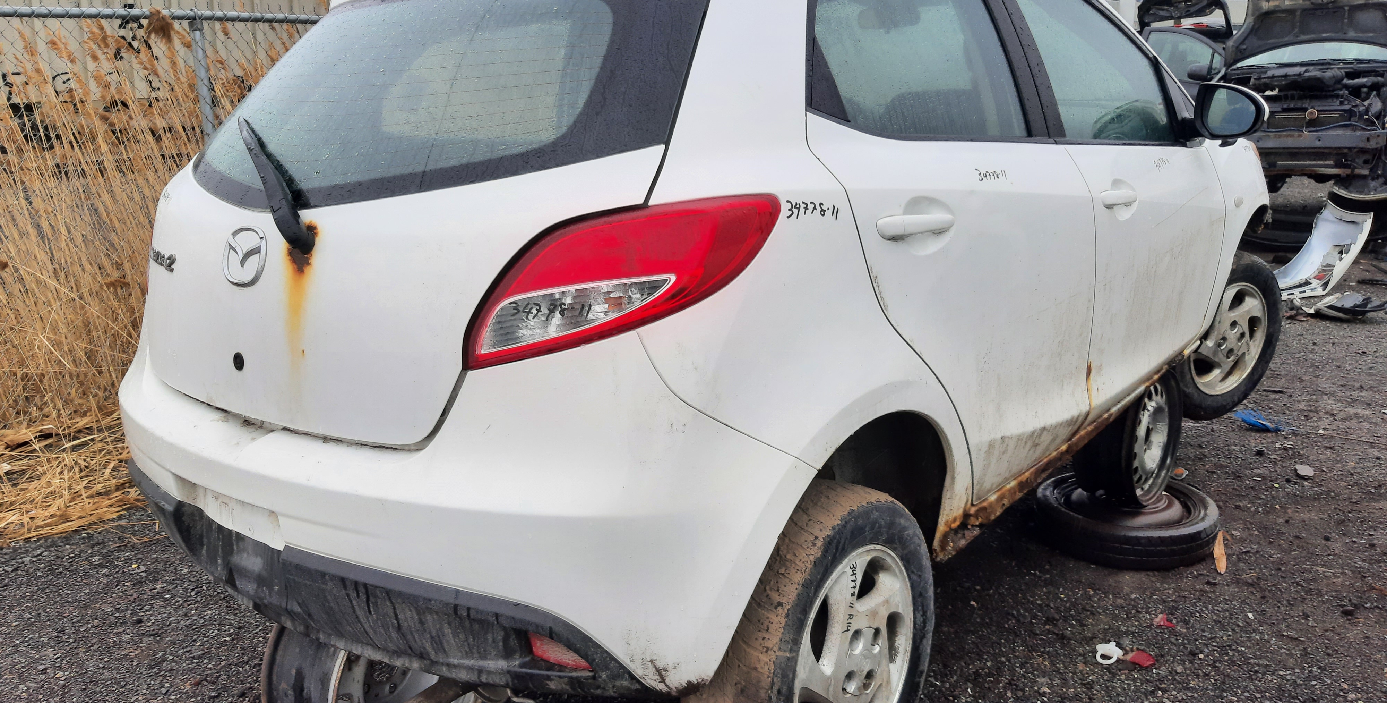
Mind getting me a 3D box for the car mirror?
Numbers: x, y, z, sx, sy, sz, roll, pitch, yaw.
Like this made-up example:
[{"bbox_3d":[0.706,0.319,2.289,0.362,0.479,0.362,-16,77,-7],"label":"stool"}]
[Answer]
[{"bbox_3d":[1.530,-0.677,2.968,0.200,0.170,0.130,9,18,39],"label":"car mirror"}]

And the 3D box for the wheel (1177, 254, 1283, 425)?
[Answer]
[{"bbox_3d":[1.818,-0.057,3.673,0.580,0.580,0.185,-9,16,-26],"label":"wheel"}]

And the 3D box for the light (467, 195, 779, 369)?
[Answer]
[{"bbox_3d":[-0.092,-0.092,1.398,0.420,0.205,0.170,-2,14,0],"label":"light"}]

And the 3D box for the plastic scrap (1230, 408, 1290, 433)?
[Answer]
[{"bbox_3d":[2.292,0.260,4.193,0.150,0.050,0.210,-10,16,-30],"label":"plastic scrap"}]

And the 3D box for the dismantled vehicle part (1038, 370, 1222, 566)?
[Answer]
[{"bbox_3d":[1.302,0.328,3.135,0.530,0.490,0.530,9,18,39],"label":"dismantled vehicle part"}]

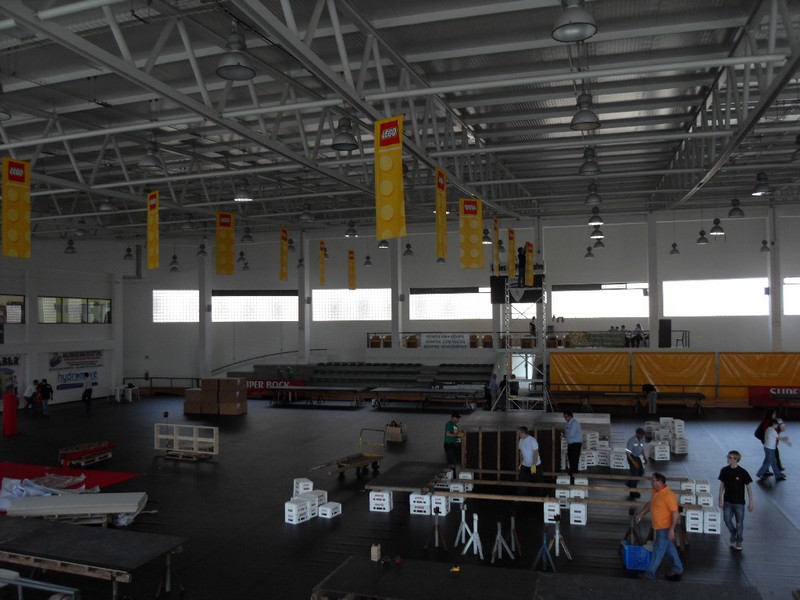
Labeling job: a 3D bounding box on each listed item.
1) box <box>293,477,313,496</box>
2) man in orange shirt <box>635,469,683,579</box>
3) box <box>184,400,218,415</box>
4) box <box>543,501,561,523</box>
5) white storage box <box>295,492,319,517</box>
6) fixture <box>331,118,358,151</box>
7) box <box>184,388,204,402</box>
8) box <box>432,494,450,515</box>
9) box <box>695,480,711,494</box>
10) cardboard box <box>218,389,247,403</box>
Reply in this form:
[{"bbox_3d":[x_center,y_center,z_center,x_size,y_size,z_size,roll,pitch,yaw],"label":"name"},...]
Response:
[{"bbox_3d":[-2.216,4.376,14.894,0.295,0.410,0.435,0,-2,-22],"label":"box"},{"bbox_3d":[3.982,3.468,9.930,0.680,1.660,0.520,0,-2,-16],"label":"man in orange shirt"},{"bbox_3d":[-9.008,4.969,30.108,1.700,0.570,0.760,-1,-2,17],"label":"box"},{"bbox_3d":[3.189,4.410,13.550,0.300,0.415,0.400,-1,-2,16],"label":"box"},{"bbox_3d":[-2.006,4.436,13.885,0.290,0.400,0.430,-2,-2,39],"label":"white storage box"},{"bbox_3d":[-0.992,-3.022,11.689,0.495,0.540,0.495,-1,-2,0],"label":"fixture"},{"bbox_3d":[-9.323,4.392,29.861,0.800,0.530,0.780,-1,-2,16],"label":"box"},{"bbox_3d":[0.890,4.308,13.729,0.295,0.410,0.435,-1,-2,16],"label":"box"},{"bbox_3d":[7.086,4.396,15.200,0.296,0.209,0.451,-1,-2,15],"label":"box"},{"bbox_3d":[-7.929,4.629,30.922,1.100,0.566,0.700,-1,-2,18],"label":"cardboard box"}]

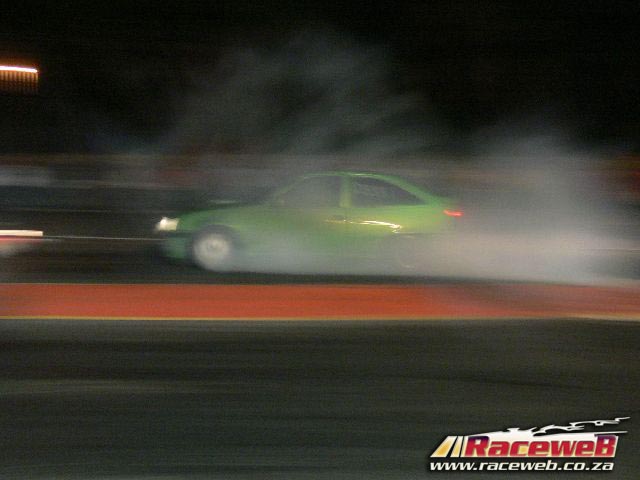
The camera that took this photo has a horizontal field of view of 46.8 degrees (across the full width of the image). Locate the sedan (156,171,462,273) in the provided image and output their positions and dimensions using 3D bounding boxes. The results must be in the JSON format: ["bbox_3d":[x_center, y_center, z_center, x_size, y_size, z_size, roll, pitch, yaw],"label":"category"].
[{"bbox_3d":[-0.145,-0.325,10.350,4.050,1.340,1.670,0,6,-2],"label":"sedan"}]

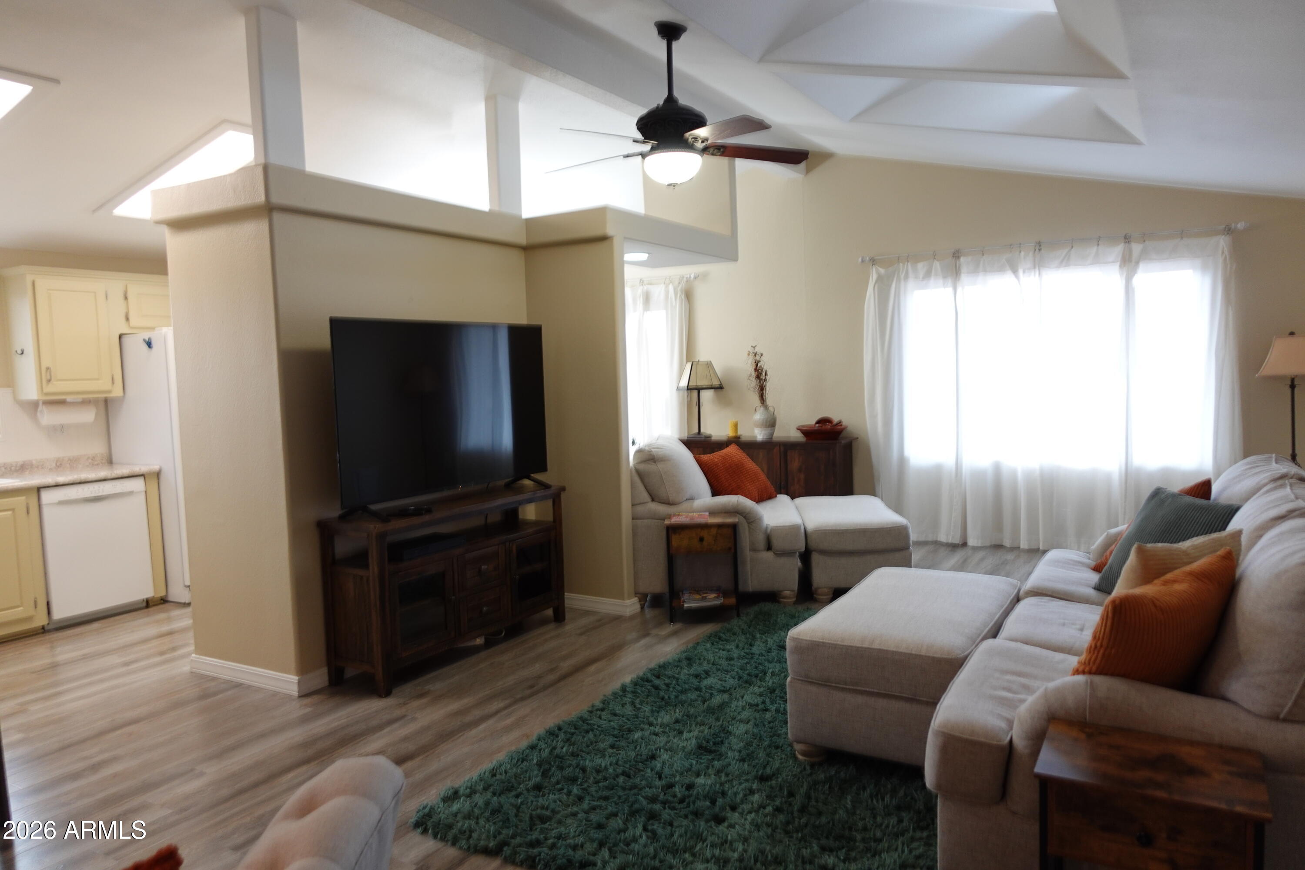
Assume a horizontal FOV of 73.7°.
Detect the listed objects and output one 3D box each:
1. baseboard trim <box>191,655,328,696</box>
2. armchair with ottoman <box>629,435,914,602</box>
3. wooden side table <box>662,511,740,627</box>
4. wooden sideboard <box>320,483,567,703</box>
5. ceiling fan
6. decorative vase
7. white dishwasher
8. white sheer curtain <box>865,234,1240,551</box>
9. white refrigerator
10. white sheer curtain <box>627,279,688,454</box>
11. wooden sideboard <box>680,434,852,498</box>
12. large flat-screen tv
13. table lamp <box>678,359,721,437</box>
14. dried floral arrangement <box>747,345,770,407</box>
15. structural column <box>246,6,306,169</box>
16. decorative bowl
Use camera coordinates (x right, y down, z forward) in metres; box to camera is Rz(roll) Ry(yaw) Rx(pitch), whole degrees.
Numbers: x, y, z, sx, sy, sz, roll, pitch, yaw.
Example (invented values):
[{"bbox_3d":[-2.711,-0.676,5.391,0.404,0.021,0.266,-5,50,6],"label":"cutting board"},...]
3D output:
[{"bbox_3d":[-1.893,1.131,4.176,0.792,0.090,0.203,1,5,31],"label":"baseboard trim"},{"bbox_3d":[0.672,0.496,5.710,1.786,0.990,1.118,-1,4,2],"label":"armchair with ottoman"},{"bbox_3d":[0.290,0.753,4.945,0.400,0.570,0.290,-1,4,4],"label":"wooden side table"},{"bbox_3d":[-1.012,0.740,4.535,0.399,0.770,1.389,1,5,31],"label":"wooden sideboard"},{"bbox_3d":[0.088,-1.542,4.098,1.330,0.758,1.290,-1,4,6],"label":"ceiling fan"},{"bbox_3d":[0.940,-0.110,7.255,0.195,0.300,0.195,-2,4,0],"label":"decorative vase"},{"bbox_3d":[-3.626,0.694,5.455,0.610,0.850,0.595,1,5,31],"label":"white dishwasher"},{"bbox_3d":[2.810,-0.243,6.402,2.520,2.190,0.120,1,5,31],"label":"white sheer curtain"},{"bbox_3d":[-3.060,0.183,6.055,0.798,1.767,0.890,1,5,31],"label":"white refrigerator"},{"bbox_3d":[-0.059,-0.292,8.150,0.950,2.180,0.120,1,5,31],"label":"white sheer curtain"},{"bbox_3d":[0.933,0.441,7.399,1.580,0.820,0.440,1,5,31],"label":"wooden sideboard"},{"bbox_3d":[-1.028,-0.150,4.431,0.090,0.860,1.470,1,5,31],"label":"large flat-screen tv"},{"bbox_3d":[0.427,-0.320,7.679,0.340,0.680,0.340,-2,4,-12],"label":"table lamp"},{"bbox_3d":[0.890,-0.497,7.303,0.190,0.520,0.170,1,5,31],"label":"dried floral arrangement"},{"bbox_3d":[-1.643,-1.492,3.796,0.077,0.656,0.201,1,5,31],"label":"structural column"},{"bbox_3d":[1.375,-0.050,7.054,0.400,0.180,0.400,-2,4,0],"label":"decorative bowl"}]

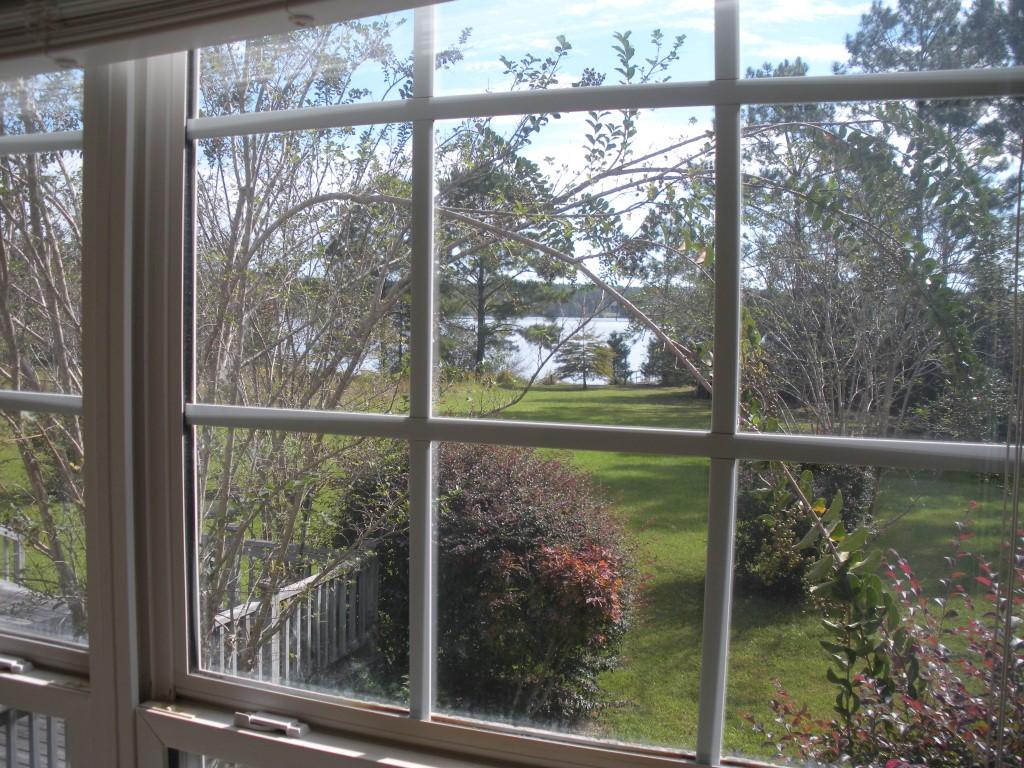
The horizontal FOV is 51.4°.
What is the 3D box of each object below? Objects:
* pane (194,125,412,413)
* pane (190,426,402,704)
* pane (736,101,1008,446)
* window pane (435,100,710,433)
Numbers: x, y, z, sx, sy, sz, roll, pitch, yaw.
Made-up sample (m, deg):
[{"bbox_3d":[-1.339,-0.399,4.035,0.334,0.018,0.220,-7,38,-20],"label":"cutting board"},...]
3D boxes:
[{"bbox_3d":[-0.201,-0.106,0.990,0.238,0.262,0.025,2,4,21],"label":"pane"},{"bbox_3d":[-0.204,0.171,1.011,0.238,0.251,0.025,2,4,21],"label":"pane"},{"bbox_3d":[0.289,-0.086,0.807,0.228,0.262,0.025,2,4,21],"label":"pane"},{"bbox_3d":[0.046,-0.096,0.899,0.249,0.262,0.025,2,4,21],"label":"window pane"}]

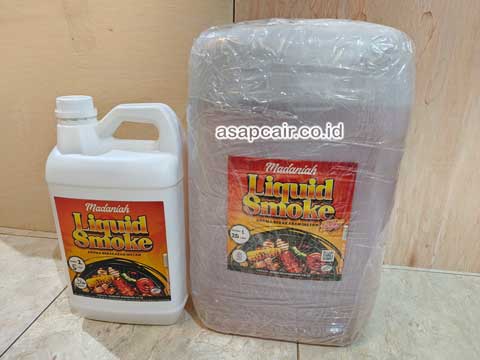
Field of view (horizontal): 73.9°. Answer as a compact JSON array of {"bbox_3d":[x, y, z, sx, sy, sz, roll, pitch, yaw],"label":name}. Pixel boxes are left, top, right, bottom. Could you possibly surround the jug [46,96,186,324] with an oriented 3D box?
[{"bbox_3d":[-0.174,0.046,0.490,0.177,0.331,0.121,2,20,4],"label":"jug"}]

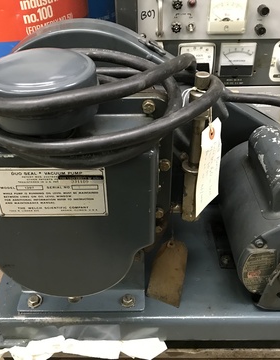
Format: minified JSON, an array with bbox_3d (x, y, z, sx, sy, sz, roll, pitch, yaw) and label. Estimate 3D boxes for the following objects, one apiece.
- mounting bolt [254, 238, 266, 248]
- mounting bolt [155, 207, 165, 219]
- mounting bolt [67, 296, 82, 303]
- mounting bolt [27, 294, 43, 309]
[{"bbox_3d":[0.179,0.095,0.579,0.015,0.014,0.012,0,37,0],"label":"mounting bolt"},{"bbox_3d":[0.028,0.047,0.560,0.015,0.015,0.010,0,37,0],"label":"mounting bolt"},{"bbox_3d":[-0.109,0.197,0.647,0.021,0.012,0.021,0,37,0],"label":"mounting bolt"},{"bbox_3d":[-0.176,0.202,0.645,0.024,0.013,0.024,0,37,0],"label":"mounting bolt"}]

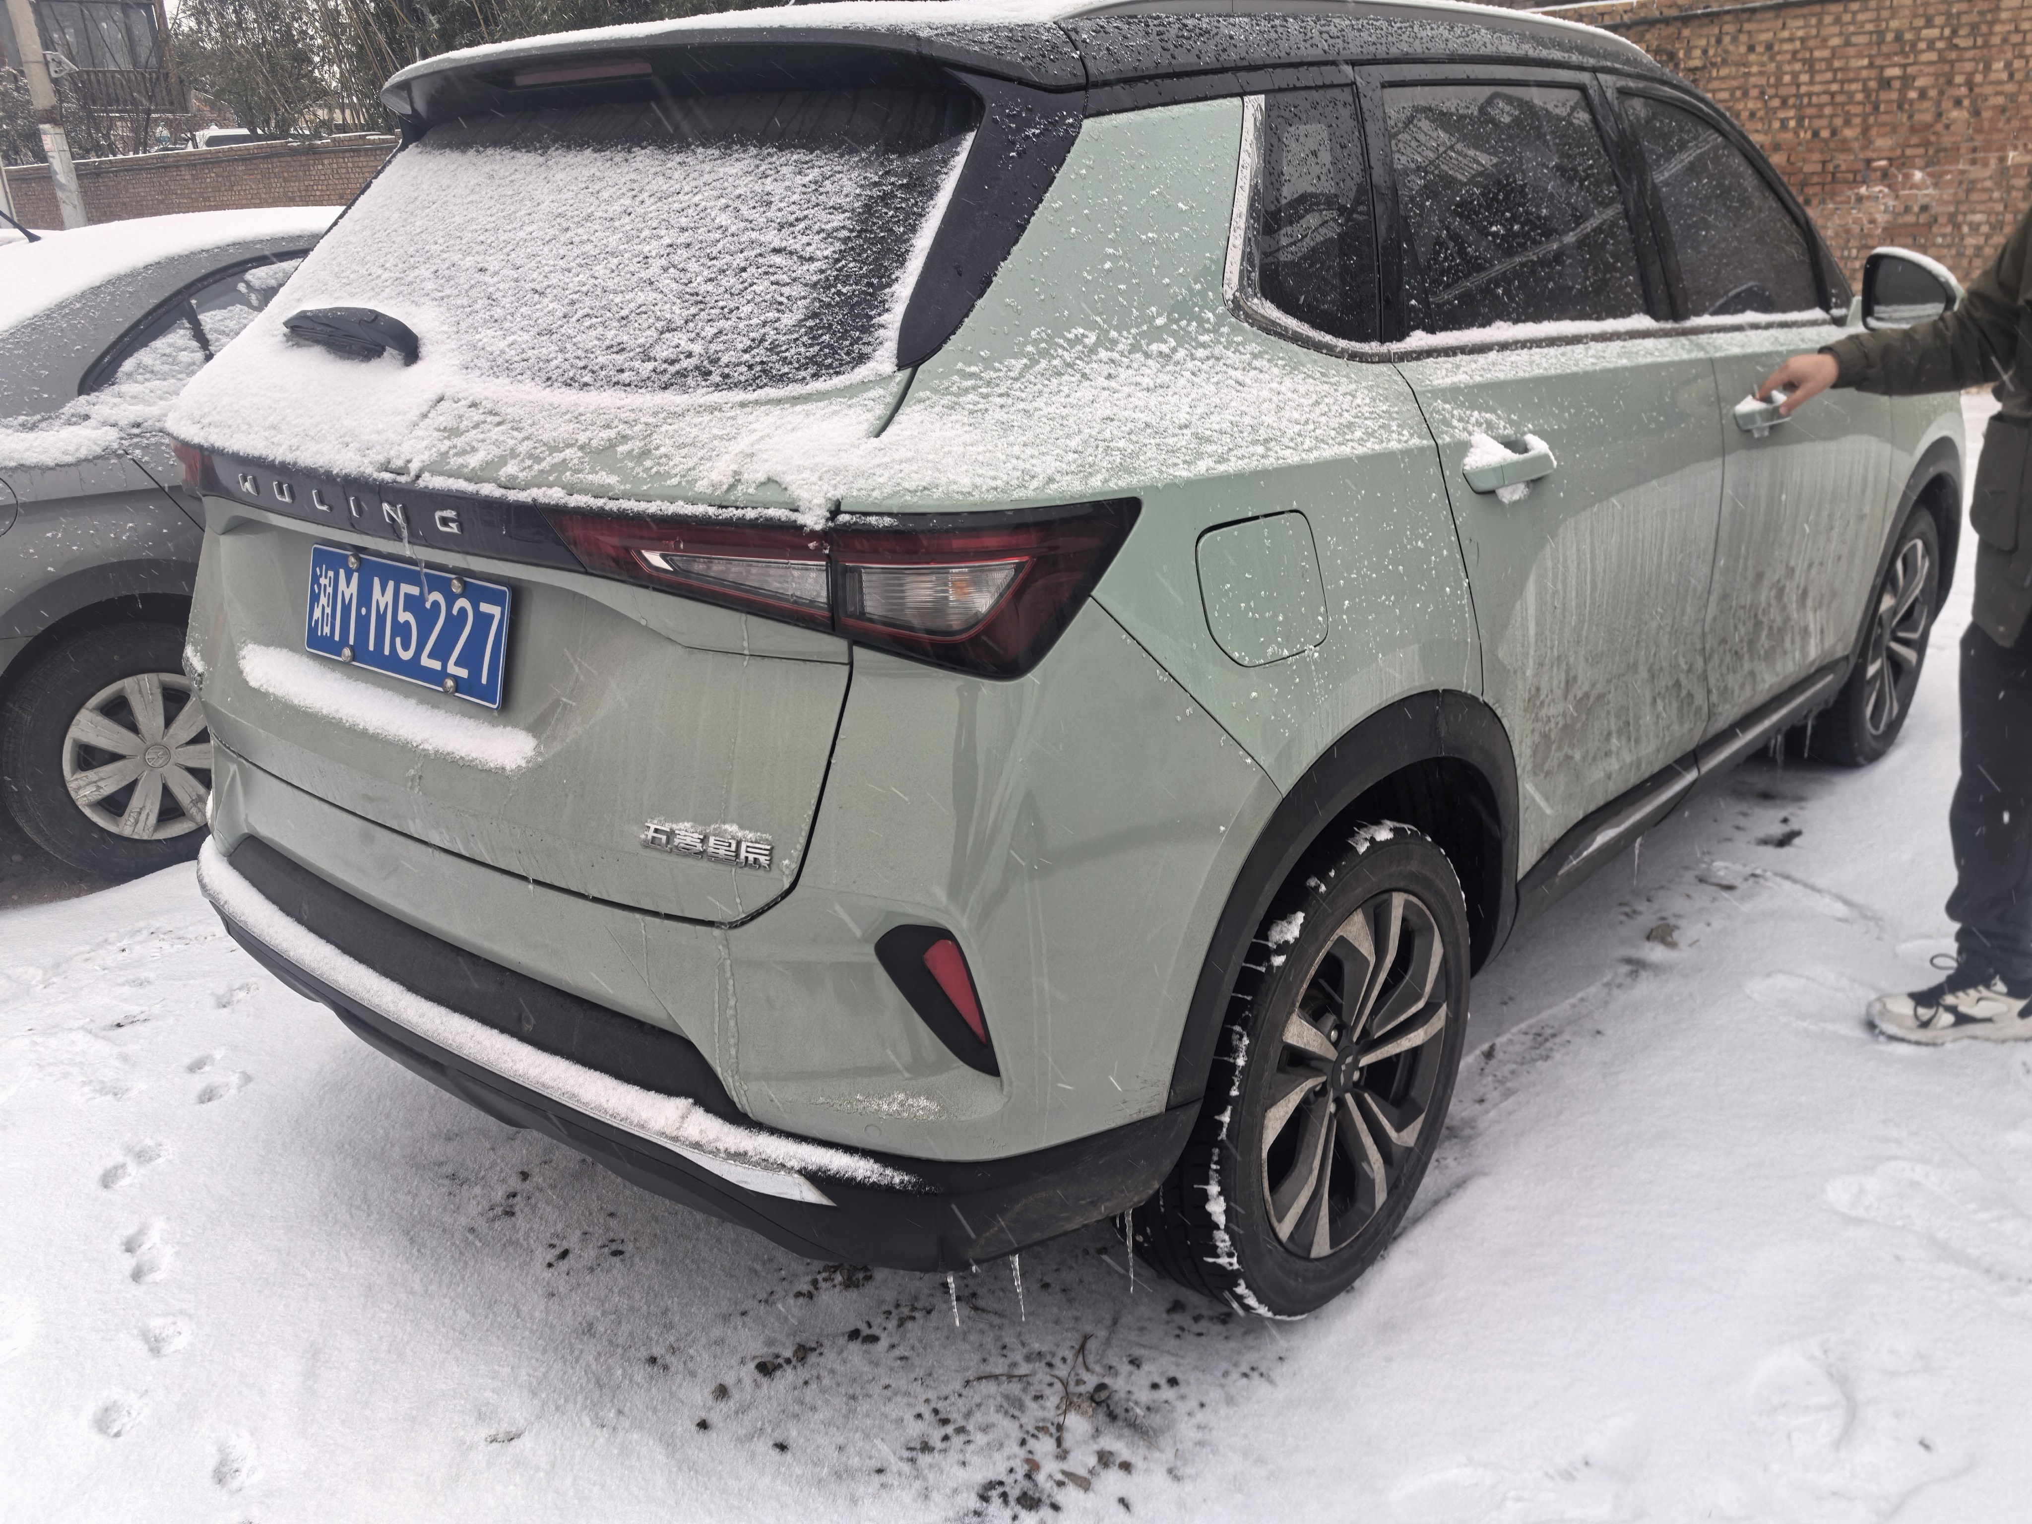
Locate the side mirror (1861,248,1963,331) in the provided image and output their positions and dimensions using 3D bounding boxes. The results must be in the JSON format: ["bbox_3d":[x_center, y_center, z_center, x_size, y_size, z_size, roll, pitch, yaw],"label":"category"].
[{"bbox_3d":[1.711,-0.896,3.021,0.200,0.165,0.130,15,25,38],"label":"side mirror"}]

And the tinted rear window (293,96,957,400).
[{"bbox_3d":[-0.553,-0.631,1.930,1.280,0.410,0.075,15,-17,38],"label":"tinted rear window"}]

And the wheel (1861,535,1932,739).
[{"bbox_3d":[2.189,-0.335,4.087,0.170,0.490,0.490,16,26,40],"label":"wheel"}]

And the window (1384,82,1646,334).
[{"bbox_3d":[0.675,-0.749,2.133,0.040,0.335,0.770,-12,7,44],"label":"window"}]

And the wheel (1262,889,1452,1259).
[{"bbox_3d":[0.396,0.394,2.133,0.170,0.490,0.490,15,25,38],"label":"wheel"}]

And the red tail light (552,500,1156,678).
[{"bbox_3d":[-0.203,-0.189,1.579,0.623,0.172,0.198,8,21,24],"label":"red tail light"}]

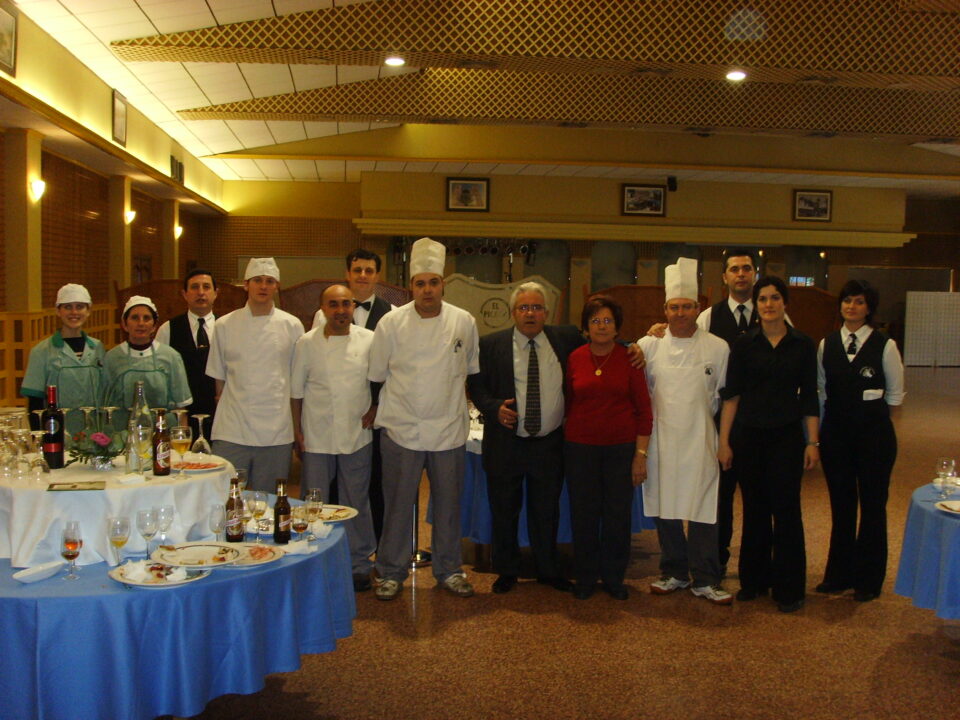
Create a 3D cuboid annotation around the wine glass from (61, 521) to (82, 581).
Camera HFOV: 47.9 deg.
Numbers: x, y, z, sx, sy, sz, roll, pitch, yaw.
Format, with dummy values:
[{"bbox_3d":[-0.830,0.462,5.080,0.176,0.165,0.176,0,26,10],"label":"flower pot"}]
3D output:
[{"bbox_3d":[-1.284,0.606,3.395,0.066,0.160,0.066,0,4,-21],"label":"wine glass"}]

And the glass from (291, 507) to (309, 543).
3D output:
[{"bbox_3d":[-0.637,0.583,3.845,0.060,0.122,0.060,1,4,0],"label":"glass"}]

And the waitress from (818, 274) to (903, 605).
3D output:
[{"bbox_3d":[2.003,0.416,5.694,0.470,1.673,0.310,3,5,26],"label":"waitress"}]

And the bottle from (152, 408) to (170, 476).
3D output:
[{"bbox_3d":[-1.122,0.289,3.817,0.061,0.228,0.061,1,4,0],"label":"bottle"}]

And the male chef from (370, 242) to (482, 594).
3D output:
[{"bbox_3d":[-0.293,0.301,5.793,0.590,1.900,0.370,1,4,-2],"label":"male chef"}]

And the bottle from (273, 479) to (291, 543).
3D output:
[{"bbox_3d":[-0.695,0.533,3.821,0.061,0.224,0.061,1,4,0],"label":"bottle"}]

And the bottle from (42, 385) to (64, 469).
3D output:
[{"bbox_3d":[-1.539,0.239,3.898,0.076,0.297,0.076,1,4,0],"label":"bottle"}]

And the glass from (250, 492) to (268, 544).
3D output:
[{"bbox_3d":[-0.745,0.528,3.646,0.058,0.173,0.058,0,5,-10],"label":"glass"}]

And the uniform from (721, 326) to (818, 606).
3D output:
[{"bbox_3d":[1.553,0.546,5.820,0.500,1.452,0.330,2,4,11],"label":"uniform"}]

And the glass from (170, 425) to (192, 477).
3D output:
[{"bbox_3d":[-1.038,0.323,3.772,0.074,0.172,0.074,1,4,0],"label":"glass"}]

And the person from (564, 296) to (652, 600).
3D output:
[{"bbox_3d":[0.667,0.454,5.619,0.470,1.555,0.310,2,5,12],"label":"person"}]

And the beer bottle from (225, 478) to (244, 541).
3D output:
[{"bbox_3d":[-0.827,0.505,3.645,0.061,0.216,0.061,0,5,-10],"label":"beer bottle"}]

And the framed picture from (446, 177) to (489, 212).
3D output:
[{"bbox_3d":[-0.231,-3.133,20.500,0.800,0.660,0.050,1,5,-8],"label":"framed picture"}]

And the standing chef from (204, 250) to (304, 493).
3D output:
[{"bbox_3d":[-1.232,0.302,5.962,0.530,1.730,0.320,0,5,-16],"label":"standing chef"}]

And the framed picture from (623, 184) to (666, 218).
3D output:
[{"bbox_3d":[3.417,-3.309,22.511,0.910,0.640,0.050,1,4,-7],"label":"framed picture"}]

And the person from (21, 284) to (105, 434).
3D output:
[{"bbox_3d":[-2.112,0.420,5.502,0.460,1.606,0.300,0,4,-19],"label":"person"}]

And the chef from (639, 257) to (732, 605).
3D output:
[{"bbox_3d":[1.113,0.365,5.874,0.500,1.815,0.360,2,4,9],"label":"chef"}]

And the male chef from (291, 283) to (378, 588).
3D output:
[{"bbox_3d":[-0.772,0.410,5.886,0.470,1.650,0.340,1,4,-5],"label":"male chef"}]

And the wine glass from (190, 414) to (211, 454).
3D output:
[{"bbox_3d":[-1.078,0.285,4.171,0.076,0.153,0.076,0,5,-15],"label":"wine glass"}]

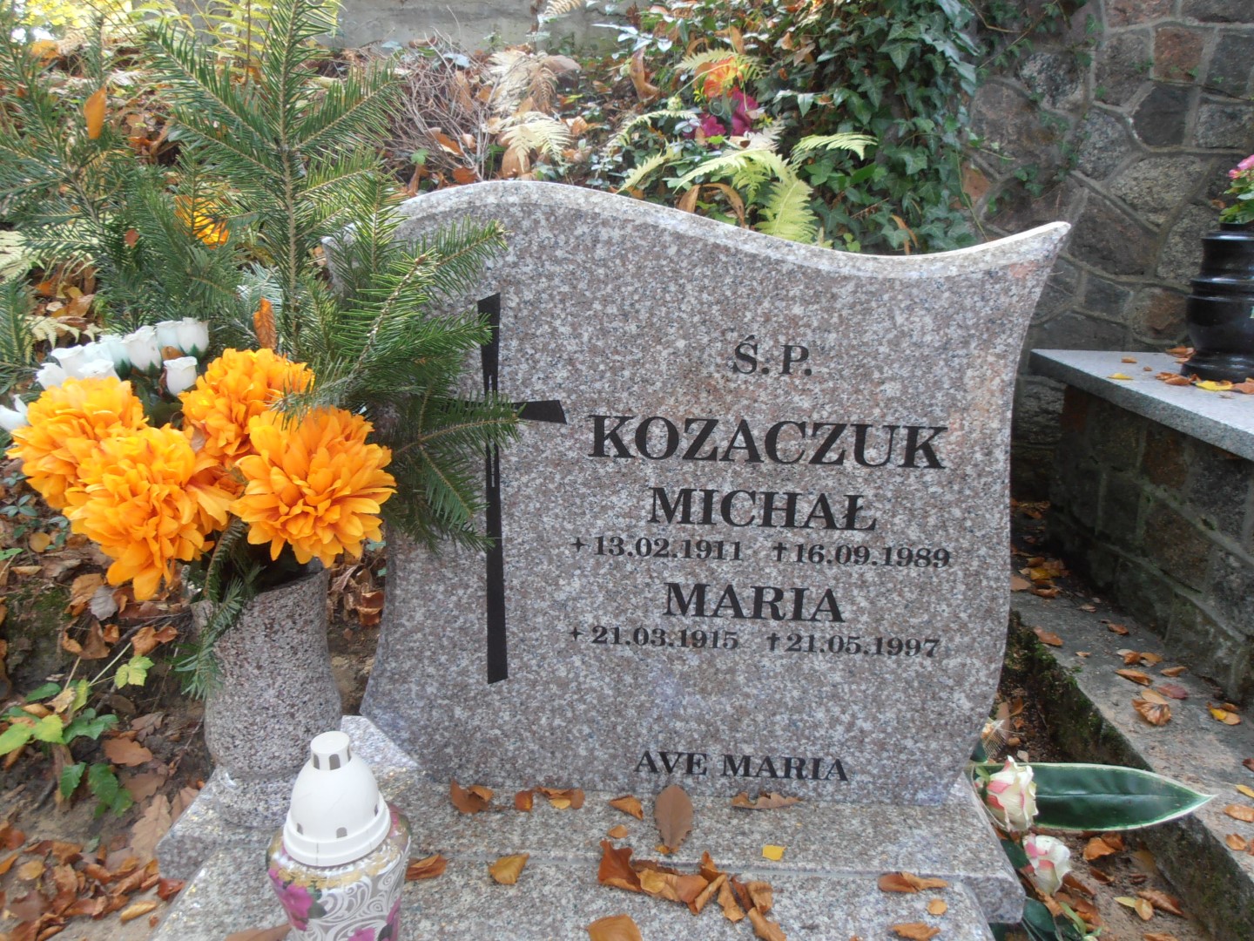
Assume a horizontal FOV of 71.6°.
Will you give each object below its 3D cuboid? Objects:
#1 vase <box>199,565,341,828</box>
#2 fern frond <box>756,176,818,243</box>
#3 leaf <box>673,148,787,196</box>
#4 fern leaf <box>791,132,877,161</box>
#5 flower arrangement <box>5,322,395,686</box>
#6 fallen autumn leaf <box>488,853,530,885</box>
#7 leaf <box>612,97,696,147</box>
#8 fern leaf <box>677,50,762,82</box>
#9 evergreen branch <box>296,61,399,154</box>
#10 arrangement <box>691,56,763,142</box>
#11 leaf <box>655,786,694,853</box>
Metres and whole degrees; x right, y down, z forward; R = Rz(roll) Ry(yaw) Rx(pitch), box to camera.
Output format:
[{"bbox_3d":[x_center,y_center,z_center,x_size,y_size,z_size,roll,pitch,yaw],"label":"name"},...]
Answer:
[{"bbox_3d":[-0.366,0.221,0.915,0.147,0.265,0.147,2,18,2],"label":"vase"},{"bbox_3d":[0.269,-0.435,1.460,0.100,0.120,0.070,2,18,2],"label":"fern frond"},{"bbox_3d":[0.178,-0.513,1.500,0.185,0.075,0.100,2,18,2],"label":"leaf"},{"bbox_3d":[0.377,-0.588,1.580,0.145,0.050,0.080,2,18,2],"label":"fern leaf"},{"bbox_3d":[-0.371,0.028,0.812,0.360,0.310,0.250,2,18,2],"label":"flower arrangement"},{"bbox_3d":[-0.118,0.395,0.860,0.040,0.014,0.042,2,18,2],"label":"fallen autumn leaf"},{"bbox_3d":[0.053,-0.665,1.660,0.155,0.090,0.100,2,18,2],"label":"leaf"},{"bbox_3d":[0.188,-0.827,1.780,0.165,0.060,0.090,2,18,2],"label":"fern leaf"},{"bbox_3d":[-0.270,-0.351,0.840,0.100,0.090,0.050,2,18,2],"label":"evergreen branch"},{"bbox_3d":[0.199,-0.753,1.760,0.135,0.165,0.120,2,18,2],"label":"arrangement"},{"bbox_3d":[0.049,0.365,0.913,0.040,0.016,0.085,2,30,2],"label":"leaf"}]

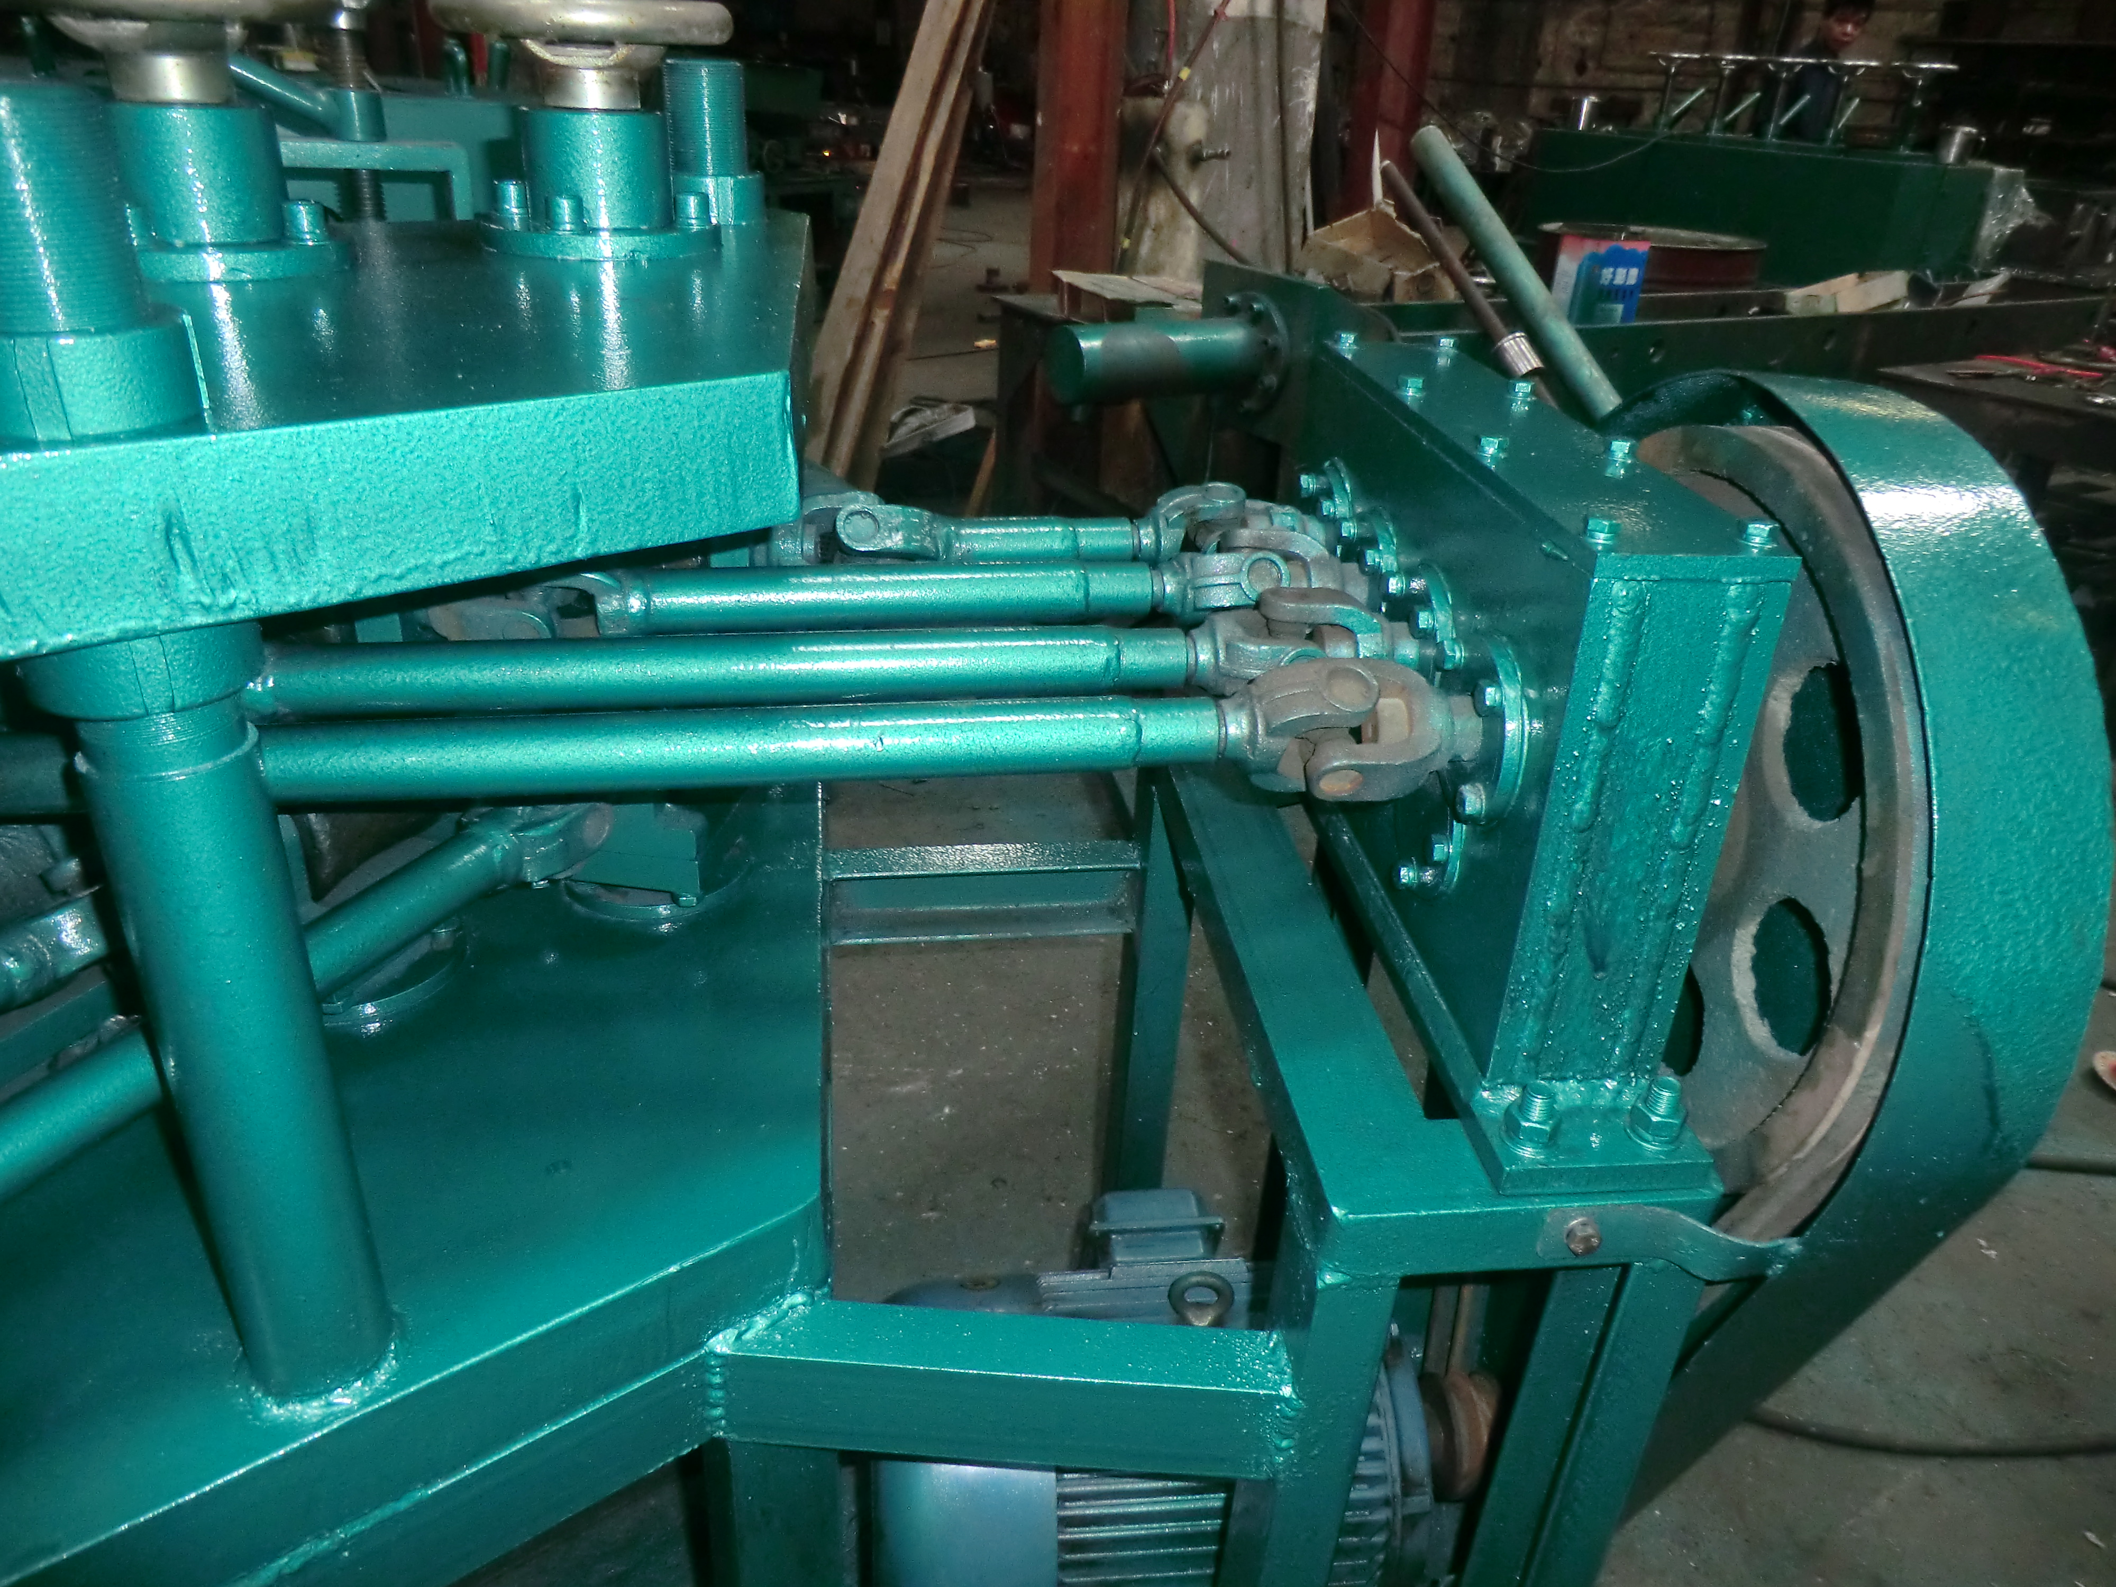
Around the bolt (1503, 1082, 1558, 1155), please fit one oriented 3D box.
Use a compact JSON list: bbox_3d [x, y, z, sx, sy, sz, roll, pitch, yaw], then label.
[{"bbox_3d":[0.238,0.159,0.730,0.028,0.030,0.028,0,28,-6],"label":"bolt"}]

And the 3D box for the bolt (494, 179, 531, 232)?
[{"bbox_3d":[-0.315,-0.339,0.841,0.017,0.019,0.017,0,28,-6],"label":"bolt"}]

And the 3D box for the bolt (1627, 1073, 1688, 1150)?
[{"bbox_3d":[0.305,0.158,0.738,0.028,0.030,0.028,0,28,-6],"label":"bolt"}]

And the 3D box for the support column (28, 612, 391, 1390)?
[{"bbox_3d":[-0.333,0.090,0.598,0.072,0.362,0.072,-17,33,-33],"label":"support column"}]

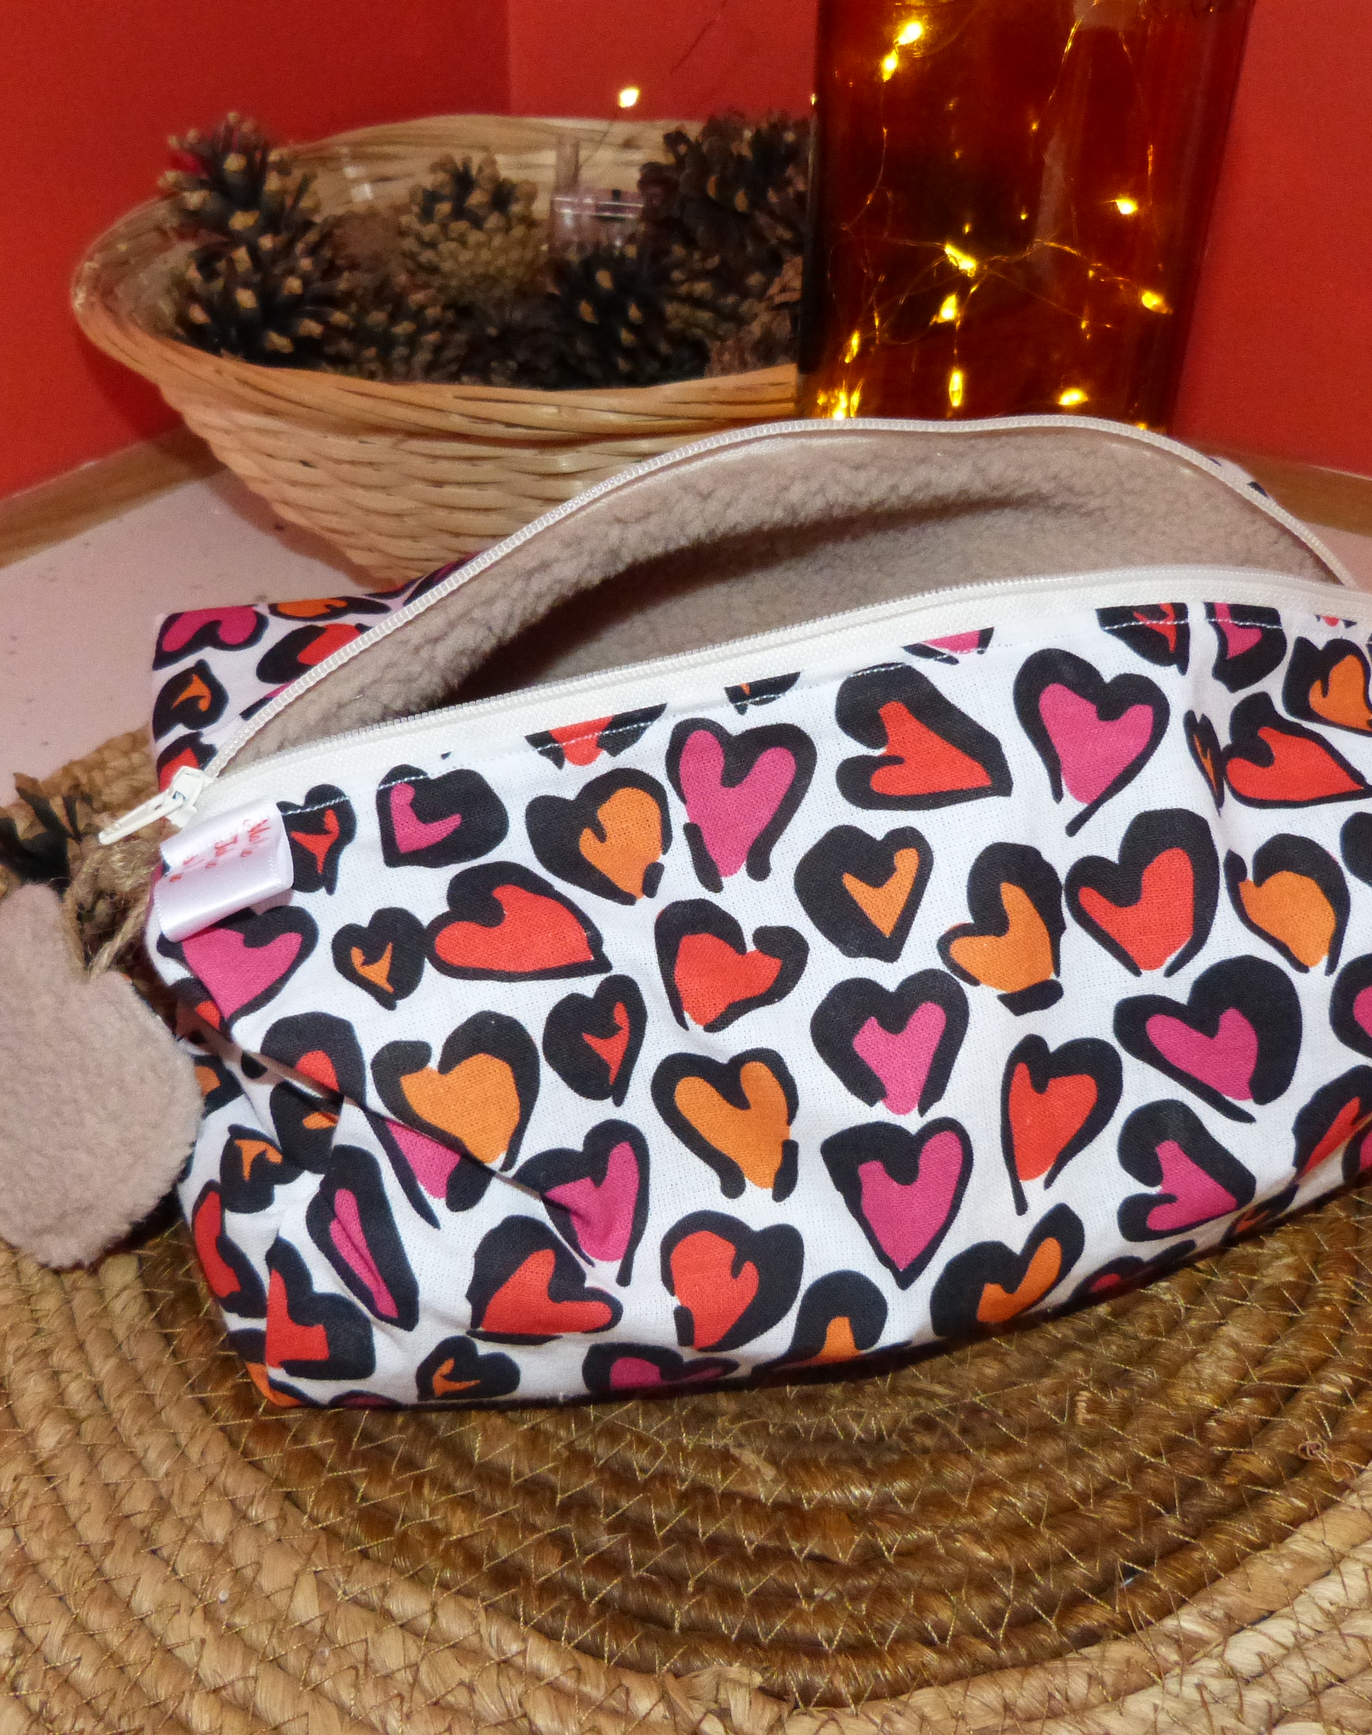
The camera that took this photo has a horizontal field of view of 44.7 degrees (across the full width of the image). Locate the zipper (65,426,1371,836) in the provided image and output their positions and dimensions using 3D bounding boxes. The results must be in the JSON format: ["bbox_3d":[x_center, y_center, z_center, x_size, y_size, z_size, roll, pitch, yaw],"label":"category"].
[{"bbox_3d":[0.020,-0.040,0.284,0.235,0.051,0.054,-9,39,-17],"label":"zipper"}]

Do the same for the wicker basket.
[{"bbox_3d":[-0.038,-0.147,0.507,0.242,0.092,0.282,23,41,24],"label":"wicker basket"}]

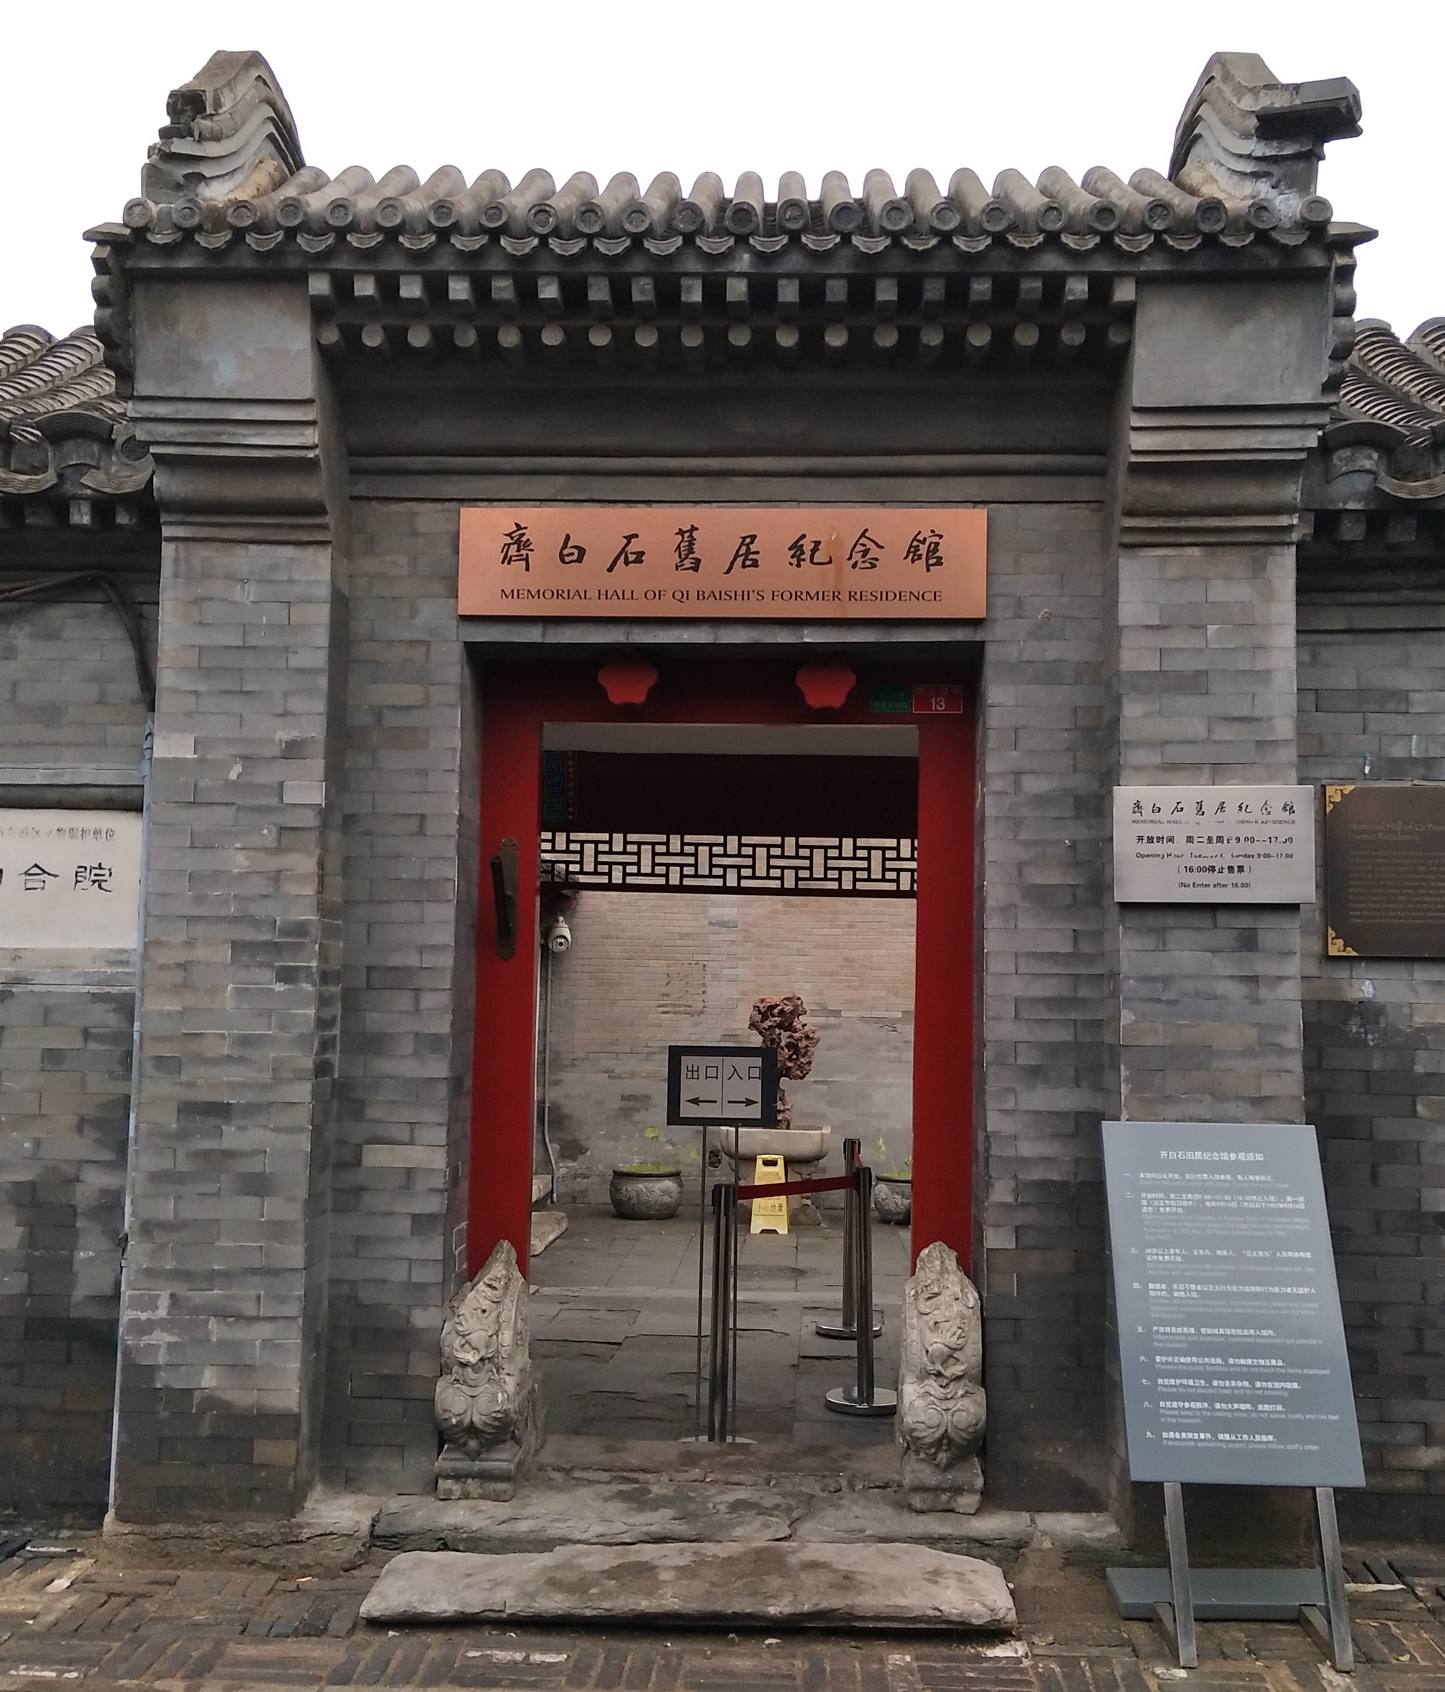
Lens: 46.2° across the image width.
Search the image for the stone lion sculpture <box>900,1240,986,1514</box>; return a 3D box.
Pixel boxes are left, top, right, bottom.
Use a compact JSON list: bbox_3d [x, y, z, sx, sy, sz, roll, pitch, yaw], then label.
[{"bbox_3d":[0.628,1.522,4.962,0.245,0.725,0.400,1,-5,3],"label":"stone lion sculpture"}]

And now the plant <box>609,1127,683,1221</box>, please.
[{"bbox_3d":[-0.610,2.647,13.794,0.594,0.694,0.594,1,-5,3],"label":"plant"}]

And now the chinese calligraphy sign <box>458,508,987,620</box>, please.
[{"bbox_3d":[-0.002,-0.828,5.012,1.560,0.326,0.050,1,-5,3],"label":"chinese calligraphy sign"}]

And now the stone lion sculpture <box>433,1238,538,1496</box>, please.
[{"bbox_3d":[-0.667,1.485,4.877,0.228,0.655,0.416,1,-5,3],"label":"stone lion sculpture"}]

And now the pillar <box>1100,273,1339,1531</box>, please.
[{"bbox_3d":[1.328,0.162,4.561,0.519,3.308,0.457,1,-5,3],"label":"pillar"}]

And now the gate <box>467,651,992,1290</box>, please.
[{"bbox_3d":[0.002,0.589,5.190,1.527,2.349,0.152,1,-5,3],"label":"gate"}]

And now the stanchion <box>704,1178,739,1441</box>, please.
[{"bbox_3d":[-0.011,1.699,6.134,0.320,0.930,0.320,1,-5,3],"label":"stanchion"}]

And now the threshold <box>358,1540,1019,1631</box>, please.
[{"bbox_3d":[-0.081,1.895,4.369,1.630,0.100,0.380,1,-5,3],"label":"threshold"}]

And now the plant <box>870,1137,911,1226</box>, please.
[{"bbox_3d":[1.547,2.710,13.813,0.595,0.642,0.595,1,-5,3],"label":"plant"}]

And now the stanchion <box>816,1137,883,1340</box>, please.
[{"bbox_3d":[0.616,1.855,8.118,0.325,0.910,0.325,1,-5,3],"label":"stanchion"}]

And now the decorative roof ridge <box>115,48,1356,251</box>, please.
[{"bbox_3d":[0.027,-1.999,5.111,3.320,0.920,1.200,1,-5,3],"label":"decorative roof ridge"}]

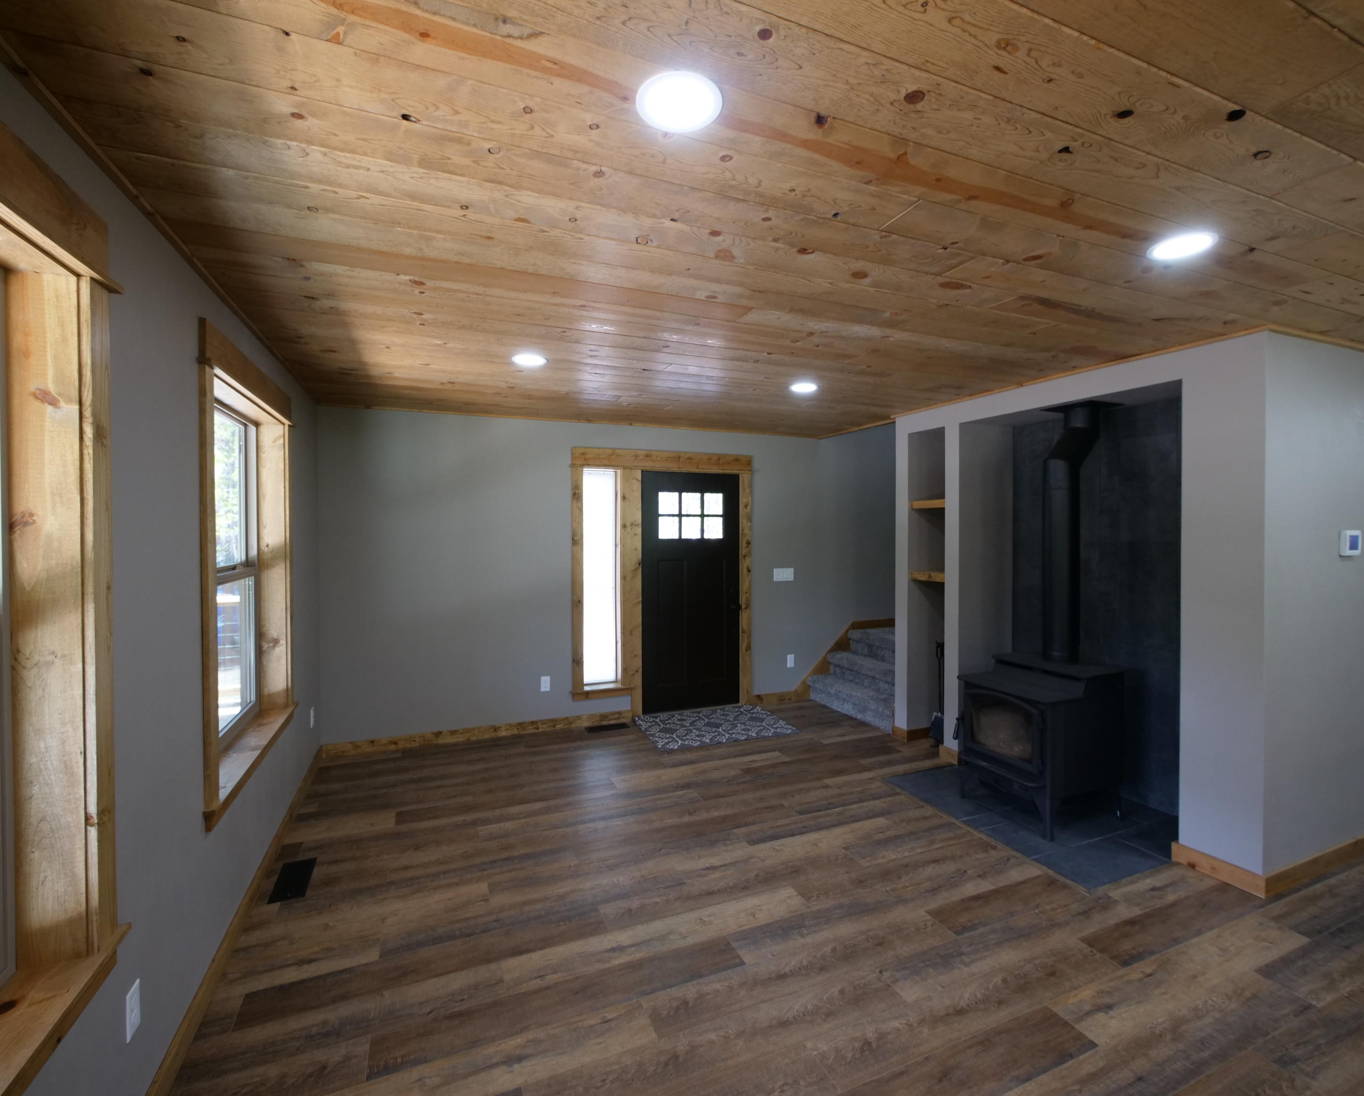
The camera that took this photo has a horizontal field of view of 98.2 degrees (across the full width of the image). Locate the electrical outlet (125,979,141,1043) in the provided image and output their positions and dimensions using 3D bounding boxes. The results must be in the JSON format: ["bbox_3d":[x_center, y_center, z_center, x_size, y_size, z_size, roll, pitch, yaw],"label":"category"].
[{"bbox_3d":[-1.377,1.163,1.490,0.008,0.115,0.070,-1,1,-23],"label":"electrical outlet"}]

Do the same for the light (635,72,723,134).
[{"bbox_3d":[-0.005,-0.922,1.224,0.180,0.020,0.180,0,1,0],"label":"light"}]

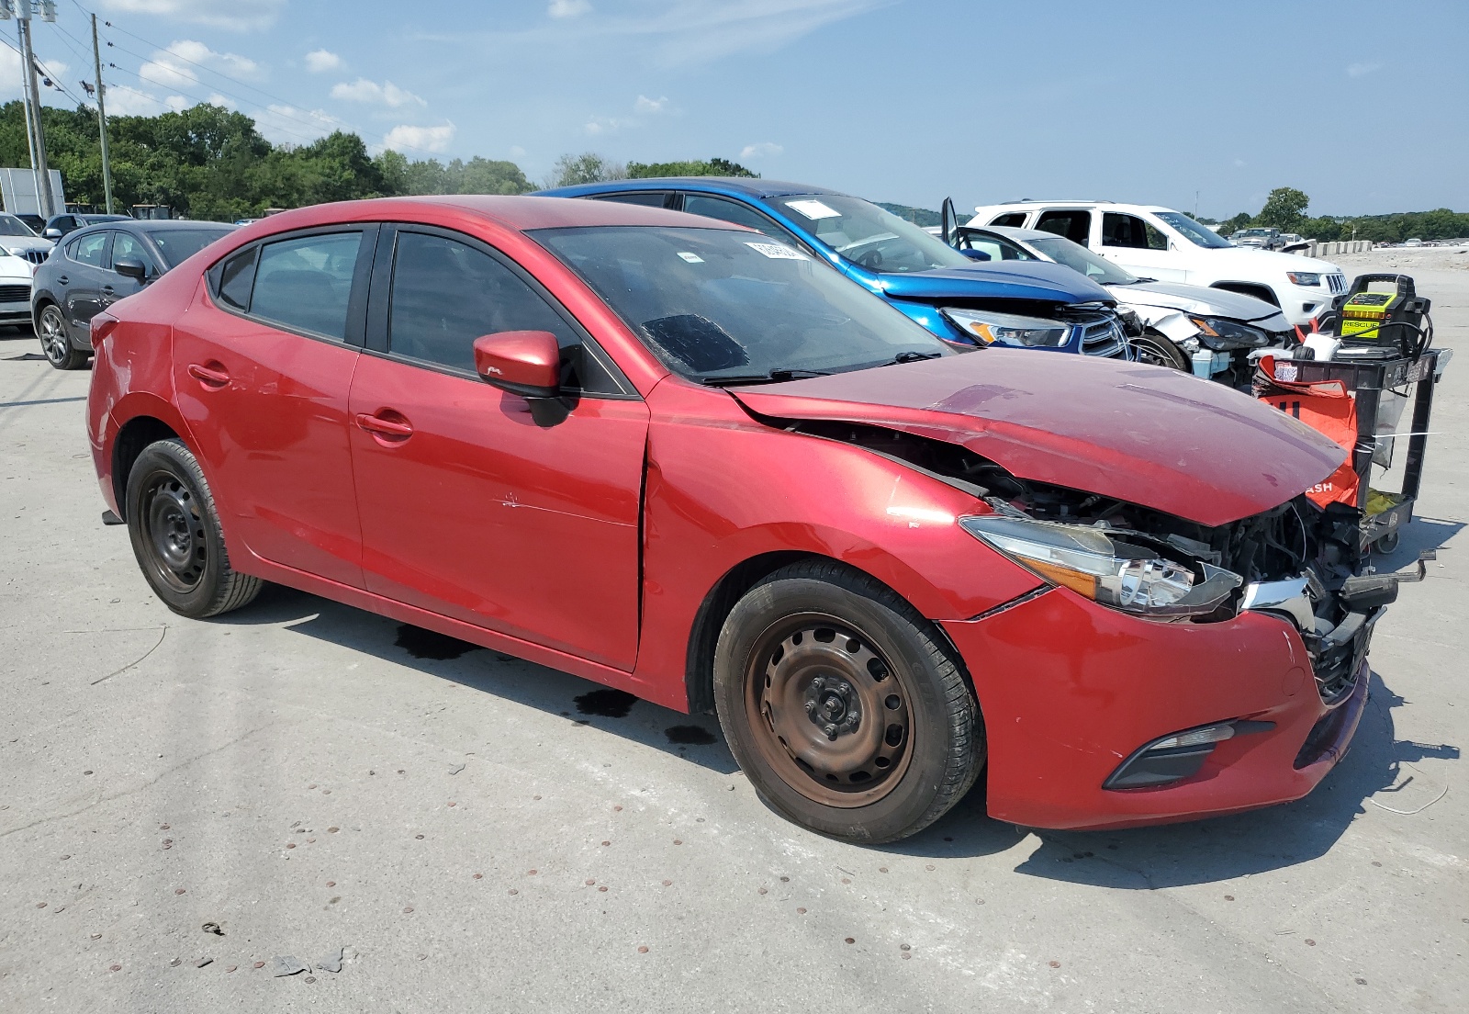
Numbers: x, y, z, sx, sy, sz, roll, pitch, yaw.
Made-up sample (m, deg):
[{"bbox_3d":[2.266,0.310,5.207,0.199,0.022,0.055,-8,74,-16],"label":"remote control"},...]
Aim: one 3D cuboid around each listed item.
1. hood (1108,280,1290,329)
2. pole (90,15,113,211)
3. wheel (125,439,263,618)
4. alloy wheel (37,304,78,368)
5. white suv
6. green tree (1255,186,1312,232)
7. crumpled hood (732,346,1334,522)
[{"bbox_3d":[3.780,-1.652,8.789,1.180,0.290,1.420,9,16,33],"label":"hood"},{"bbox_3d":[-30.941,-17.912,54.238,0.280,11.799,0.280,-5,14,-28],"label":"pole"},{"bbox_3d":[-1.958,0.072,4.013,0.650,0.650,0.210,9,16,34],"label":"wheel"},{"bbox_3d":[-6.843,-1.727,11.250,0.650,0.650,0.215,9,16,32],"label":"alloy wheel"},{"bbox_3d":[5.190,-3.030,14.350,4.820,1.770,1.950,10,17,35],"label":"white suv"},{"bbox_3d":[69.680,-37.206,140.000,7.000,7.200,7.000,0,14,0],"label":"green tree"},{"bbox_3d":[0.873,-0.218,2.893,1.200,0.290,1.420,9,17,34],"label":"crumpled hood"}]

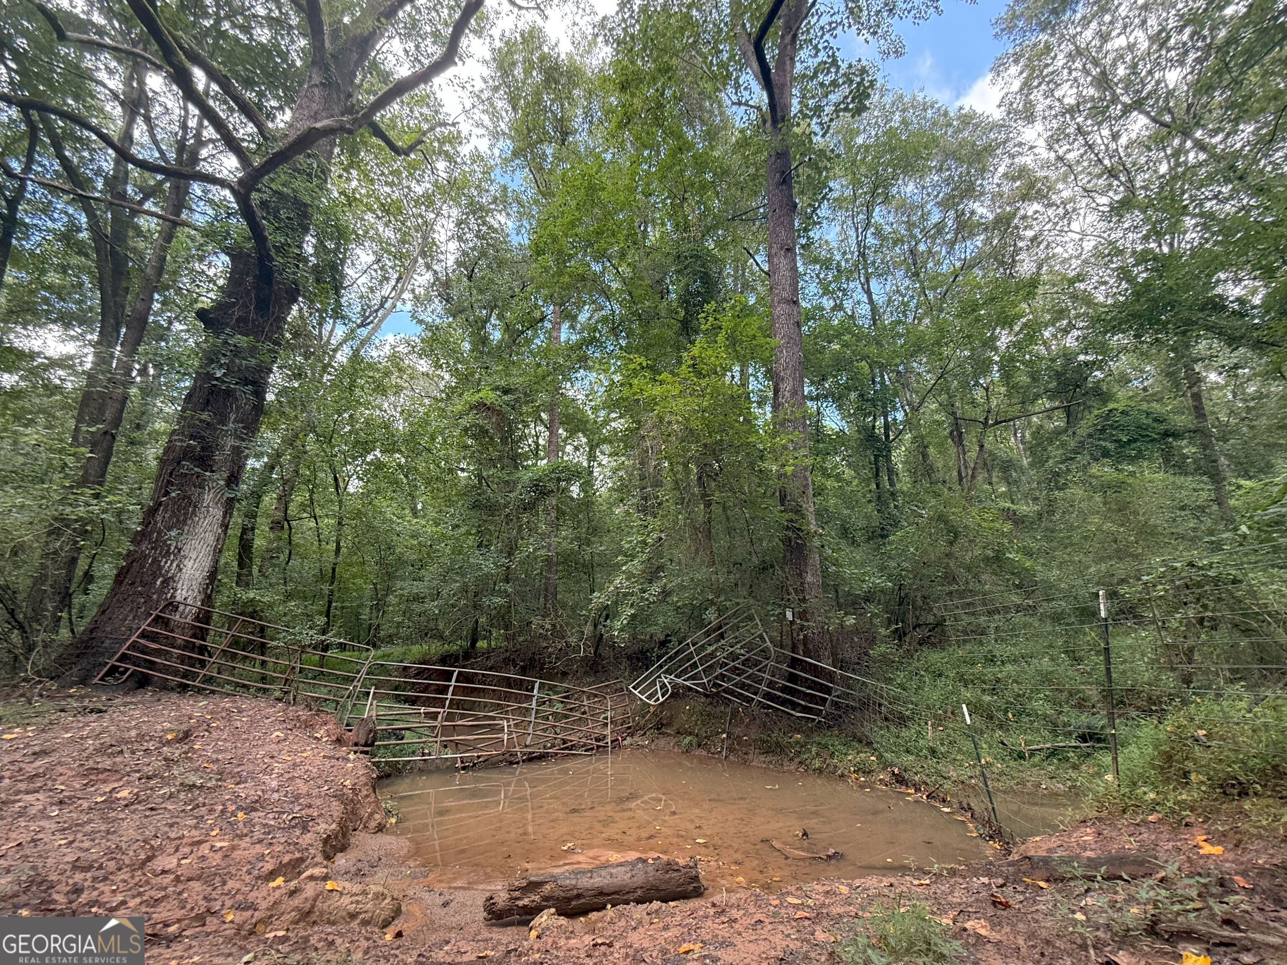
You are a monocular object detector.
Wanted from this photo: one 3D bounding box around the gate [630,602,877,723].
[{"bbox_3d":[1.740,3.200,9.450,4.450,1.900,1.150,-11,-21,26],"label":"gate"}]

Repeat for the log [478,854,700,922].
[{"bbox_3d":[-0.308,2.690,3.470,1.420,0.250,0.250,2,-19,-11],"label":"log"}]

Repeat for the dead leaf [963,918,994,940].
[{"bbox_3d":[1.864,2.485,2.894,0.160,0.040,0.140,-1,-18,0],"label":"dead leaf"}]

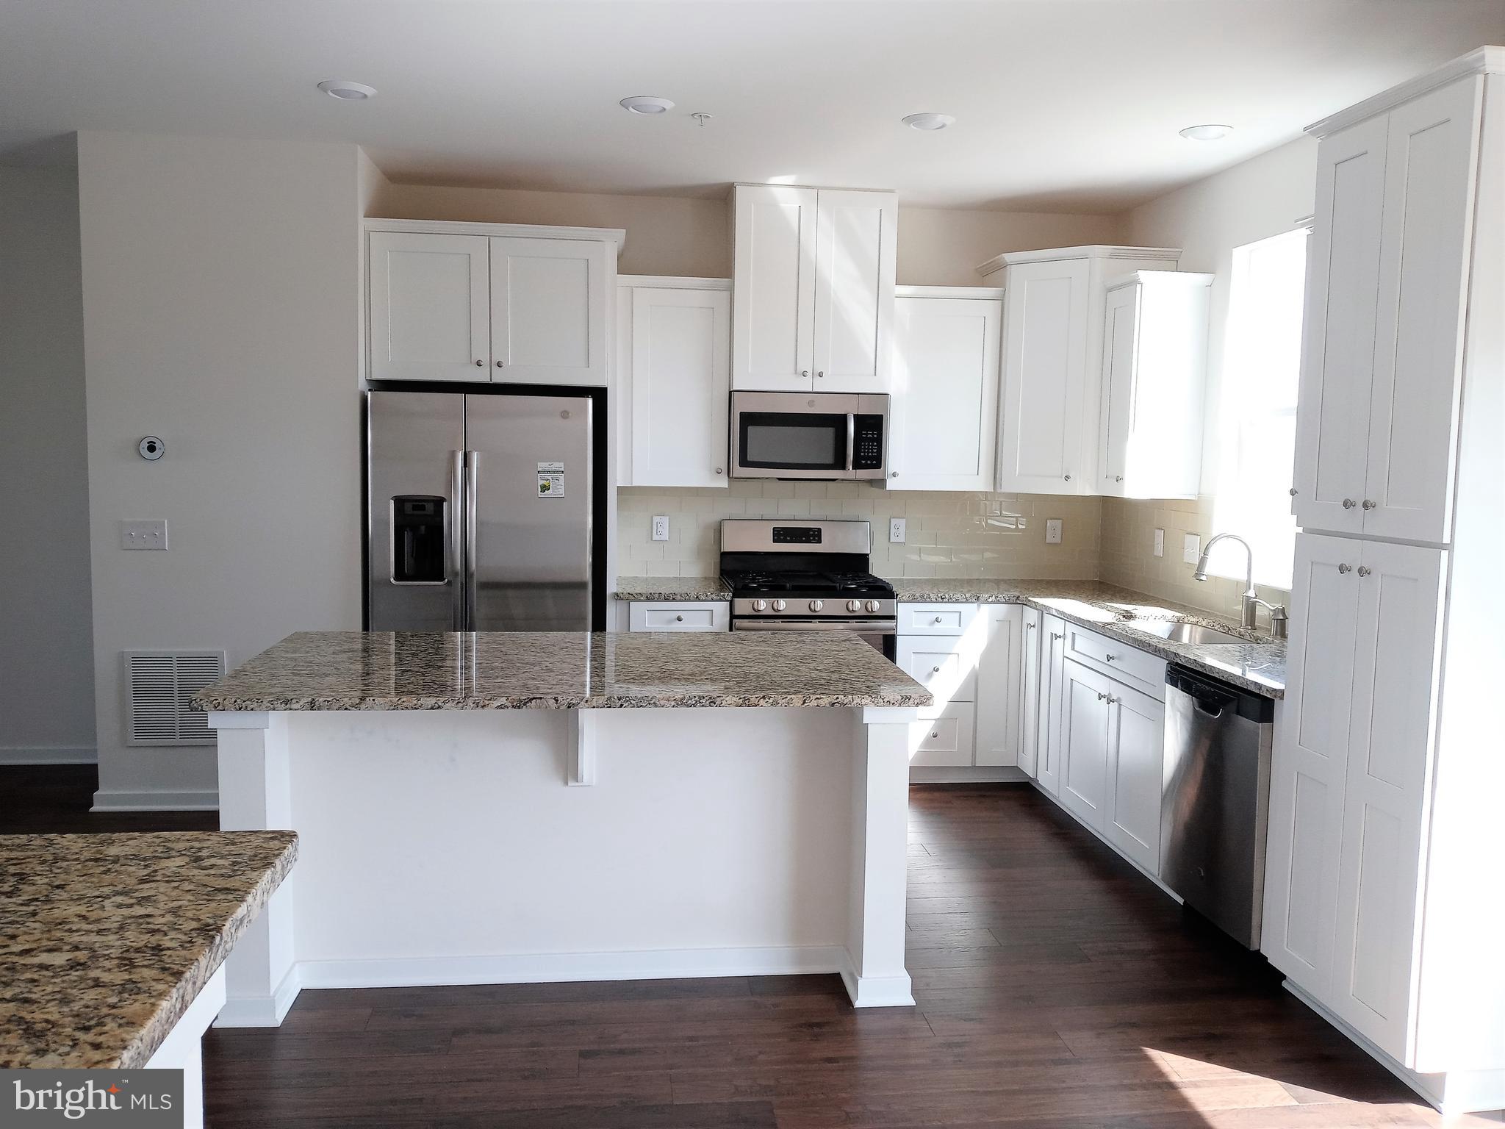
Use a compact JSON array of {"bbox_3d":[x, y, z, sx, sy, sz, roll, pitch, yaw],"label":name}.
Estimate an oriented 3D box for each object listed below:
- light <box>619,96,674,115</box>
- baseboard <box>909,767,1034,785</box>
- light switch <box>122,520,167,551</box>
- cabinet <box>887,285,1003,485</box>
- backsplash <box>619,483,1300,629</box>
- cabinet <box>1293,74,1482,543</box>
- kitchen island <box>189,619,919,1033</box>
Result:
[{"bbox_3d":[-0.365,-1.585,4.234,0.190,0.030,0.190,0,5,-7],"label":"light"},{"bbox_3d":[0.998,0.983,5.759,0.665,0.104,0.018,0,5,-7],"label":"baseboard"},{"bbox_3d":[-2.502,-0.120,5.010,0.169,0.116,0.010,0,5,-7],"label":"light switch"},{"bbox_3d":[0.899,-0.844,5.944,0.531,0.955,0.343,0,5,-7],"label":"cabinet"},{"bbox_3d":[0.738,-0.025,4.789,2.495,0.456,2.765,0,5,-7],"label":"backsplash"},{"bbox_3d":[1.882,-0.606,3.105,0.621,1.070,0.625,0,5,-7],"label":"cabinet"},{"bbox_3d":[-0.526,0.742,3.720,1.897,0.914,1.105,0,5,-7],"label":"kitchen island"}]

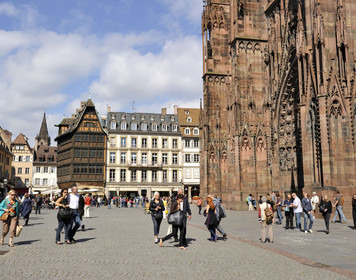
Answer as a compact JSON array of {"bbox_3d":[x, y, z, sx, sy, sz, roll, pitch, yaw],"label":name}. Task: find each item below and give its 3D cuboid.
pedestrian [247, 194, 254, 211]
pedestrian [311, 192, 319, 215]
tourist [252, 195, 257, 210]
[{"bbox_3d":[7.061,6.143,36.500,0.600,1.669,0.500,2,-9,-18],"label":"pedestrian"},{"bbox_3d":[9.146,4.448,25.152,0.450,1.858,0.550,7,-11,-40],"label":"pedestrian"},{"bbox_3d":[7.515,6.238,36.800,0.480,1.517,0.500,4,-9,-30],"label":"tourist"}]

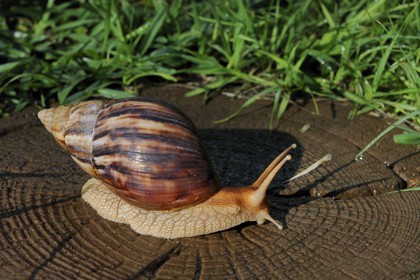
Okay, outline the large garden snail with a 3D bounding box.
[{"bbox_3d":[-0.022,0.011,0.410,0.128,0.064,0.056,5,30,9],"label":"large garden snail"}]

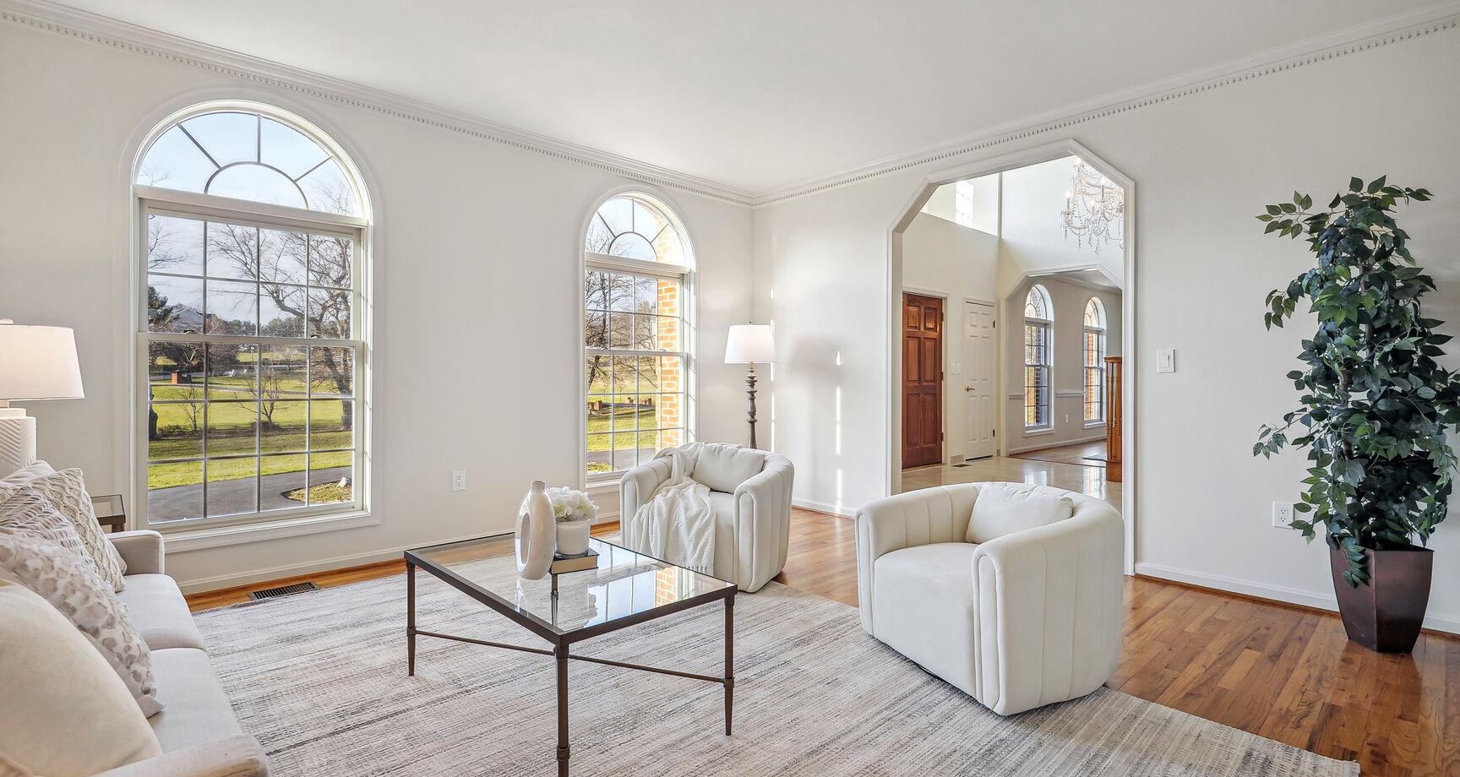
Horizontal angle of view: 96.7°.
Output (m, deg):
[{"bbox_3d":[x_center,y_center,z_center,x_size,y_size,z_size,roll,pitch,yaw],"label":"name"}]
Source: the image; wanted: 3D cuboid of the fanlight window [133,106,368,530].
[{"bbox_3d":[-2.428,-0.362,3.358,0.980,2.140,0.130,-1,1,-42],"label":"fanlight window"}]

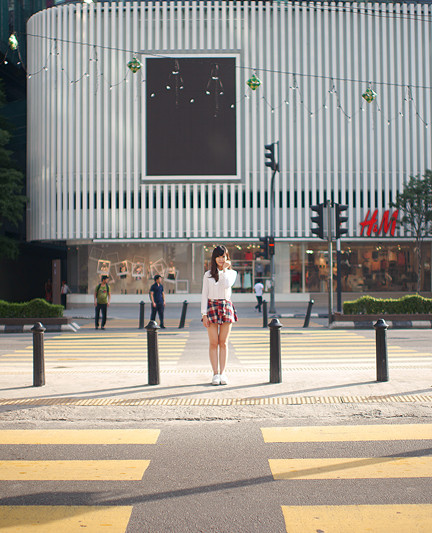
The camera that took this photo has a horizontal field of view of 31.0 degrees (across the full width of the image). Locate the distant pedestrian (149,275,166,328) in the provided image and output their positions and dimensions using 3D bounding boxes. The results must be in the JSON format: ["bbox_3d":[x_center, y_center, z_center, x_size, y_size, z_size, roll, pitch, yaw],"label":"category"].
[{"bbox_3d":[-1.828,1.100,24.300,0.520,1.690,0.380,0,-2,-24],"label":"distant pedestrian"}]

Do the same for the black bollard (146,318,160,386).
[{"bbox_3d":[-0.723,0.997,9.000,0.165,0.731,0.165,0,-1,-4],"label":"black bollard"}]

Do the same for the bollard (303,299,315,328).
[{"bbox_3d":[3.009,1.532,24.969,0.178,0.883,0.178,10,-2,0],"label":"bollard"}]

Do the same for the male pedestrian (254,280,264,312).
[{"bbox_3d":[2.203,1.565,40.300,0.500,1.680,0.450,-2,-2,37],"label":"male pedestrian"}]

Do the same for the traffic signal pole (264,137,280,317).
[{"bbox_3d":[2.652,-1.807,36.500,0.740,8.027,0.450,0,-1,-4],"label":"traffic signal pole"}]

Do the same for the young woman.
[{"bbox_3d":[0.044,0.576,9.186,0.436,1.634,0.304,0,-2,-2],"label":"young woman"}]

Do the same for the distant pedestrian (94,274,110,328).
[{"bbox_3d":[-3.561,1.142,24.461,0.507,1.705,0.335,0,-2,-7],"label":"distant pedestrian"}]

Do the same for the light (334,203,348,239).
[{"bbox_3d":[3.937,-1.422,24.200,0.390,1.120,0.380,-1,-2,7],"label":"light"}]

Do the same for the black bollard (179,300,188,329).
[{"bbox_3d":[-1.021,1.548,24.969,0.178,0.883,0.178,9,-2,0],"label":"black bollard"}]

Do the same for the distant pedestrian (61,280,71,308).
[{"bbox_3d":[-8.709,1.667,45.000,0.420,1.678,0.500,0,-2,-28],"label":"distant pedestrian"}]

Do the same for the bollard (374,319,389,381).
[{"bbox_3d":[1.926,0.976,9.050,0.165,0.731,0.165,0,-1,-4],"label":"bollard"}]

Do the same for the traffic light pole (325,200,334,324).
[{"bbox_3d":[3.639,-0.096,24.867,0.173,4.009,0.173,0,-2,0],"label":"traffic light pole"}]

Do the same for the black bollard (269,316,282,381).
[{"bbox_3d":[0.721,1.019,9.380,0.175,0.780,0.175,0,-2,-3],"label":"black bollard"}]

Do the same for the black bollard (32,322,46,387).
[{"bbox_3d":[-2.104,1.049,9.250,0.175,0.765,0.175,0,-2,-3],"label":"black bollard"}]

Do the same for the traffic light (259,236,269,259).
[{"bbox_3d":[2.217,-0.899,36.300,0.430,1.004,0.340,0,-1,-4],"label":"traffic light"}]

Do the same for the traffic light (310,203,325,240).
[{"bbox_3d":[3.233,-1.433,24.766,0.406,1.127,0.365,0,-2,0],"label":"traffic light"}]

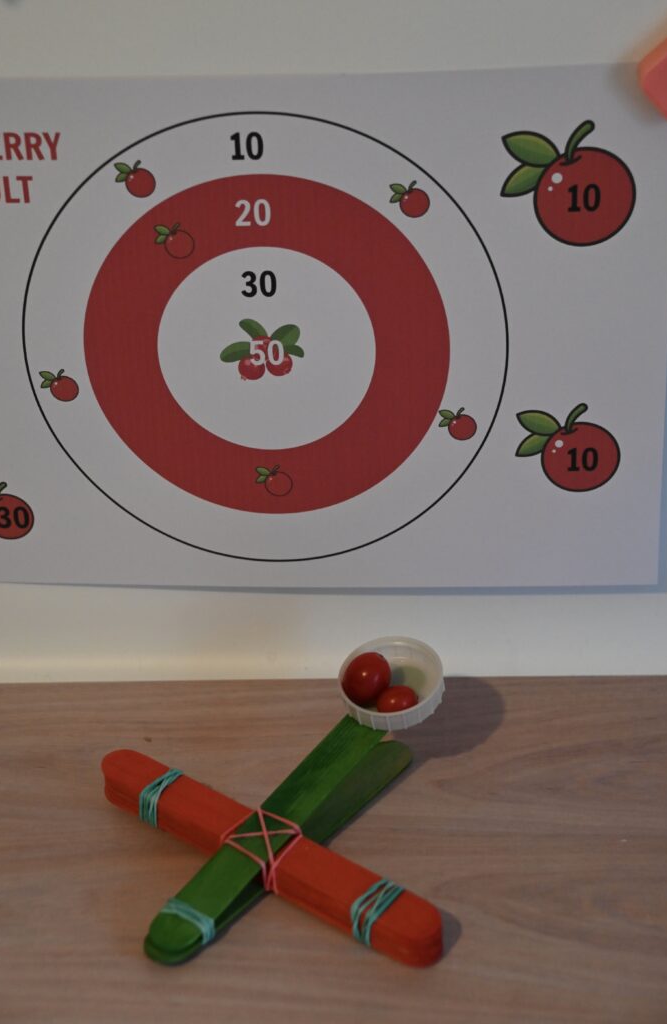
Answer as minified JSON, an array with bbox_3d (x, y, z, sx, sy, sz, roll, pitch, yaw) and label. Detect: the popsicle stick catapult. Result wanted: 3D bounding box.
[{"bbox_3d":[-0.014,0.101,0.724,0.150,0.054,0.154,24,38,29],"label":"popsicle stick catapult"}]

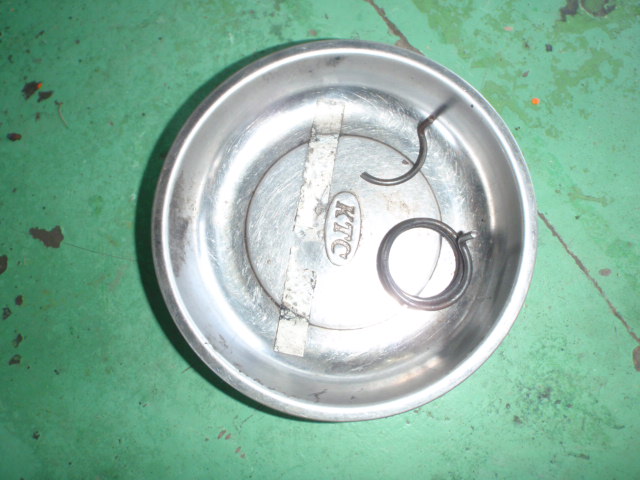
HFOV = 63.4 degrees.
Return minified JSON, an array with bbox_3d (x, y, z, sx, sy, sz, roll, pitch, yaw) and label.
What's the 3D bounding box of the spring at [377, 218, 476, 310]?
[{"bbox_3d":[0.045,0.010,0.223,0.041,0.011,0.038,0,89,2],"label":"spring"}]

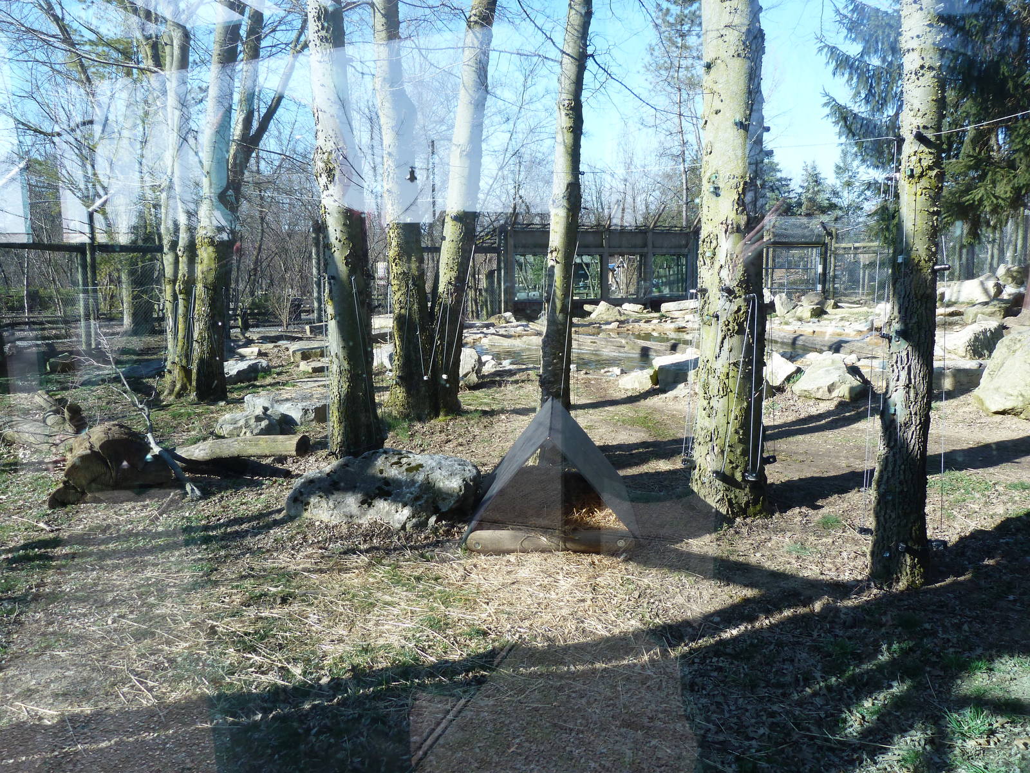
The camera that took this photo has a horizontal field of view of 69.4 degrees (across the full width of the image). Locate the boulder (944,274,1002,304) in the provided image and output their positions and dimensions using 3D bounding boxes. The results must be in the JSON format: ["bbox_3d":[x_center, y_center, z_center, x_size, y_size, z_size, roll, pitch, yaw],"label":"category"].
[{"bbox_3d":[12.630,-2.694,20.500,1.500,0.780,1.000,3,8,22],"label":"boulder"}]

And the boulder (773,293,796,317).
[{"bbox_3d":[8.529,-2.555,23.500,0.760,0.740,0.650,2,7,17],"label":"boulder"}]

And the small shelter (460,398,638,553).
[{"bbox_3d":[0.255,0.564,5.307,1.080,0.730,1.420,0,7,3],"label":"small shelter"}]

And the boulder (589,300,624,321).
[{"bbox_3d":[2.980,-2.461,24.193,1.150,0.697,0.805,0,8,0],"label":"boulder"}]

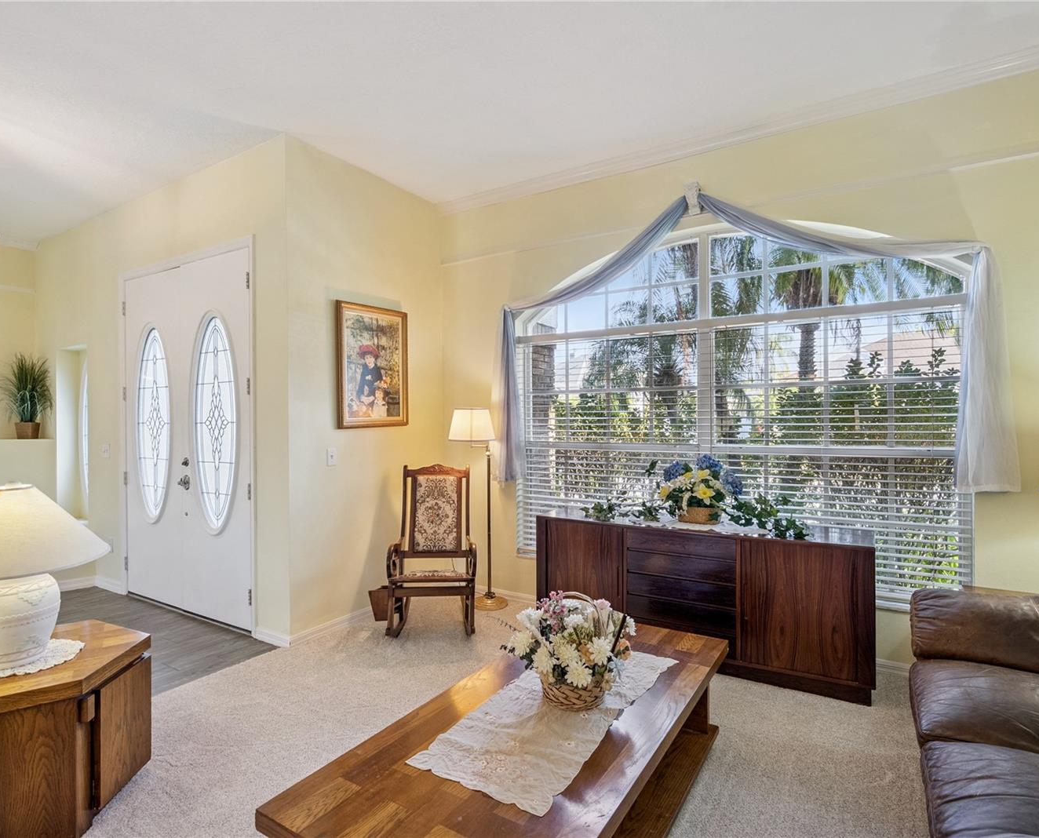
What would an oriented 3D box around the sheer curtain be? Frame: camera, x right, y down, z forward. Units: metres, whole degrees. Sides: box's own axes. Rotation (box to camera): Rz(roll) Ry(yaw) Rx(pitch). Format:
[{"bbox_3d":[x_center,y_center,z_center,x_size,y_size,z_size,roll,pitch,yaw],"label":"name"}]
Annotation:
[{"bbox_3d":[1.046,-0.465,3.420,3.040,1.850,0.150,0,0,32],"label":"sheer curtain"}]

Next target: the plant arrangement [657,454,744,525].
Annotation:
[{"bbox_3d":[1.044,0.400,3.220,0.460,0.390,0.350,0,0,32],"label":"plant arrangement"}]

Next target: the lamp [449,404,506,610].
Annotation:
[{"bbox_3d":[-0.309,0.632,4.082,0.420,1.417,0.350,0,0,32],"label":"lamp"}]

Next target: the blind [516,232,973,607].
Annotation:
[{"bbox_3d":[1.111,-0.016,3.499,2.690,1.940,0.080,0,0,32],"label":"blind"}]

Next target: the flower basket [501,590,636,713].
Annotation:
[{"bbox_3d":[0.166,0.765,1.870,0.420,0.360,0.380,0,0,32],"label":"flower basket"}]

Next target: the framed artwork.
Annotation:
[{"bbox_3d":[-1.015,-0.362,3.875,0.040,0.840,0.650,0,0,32],"label":"framed artwork"}]

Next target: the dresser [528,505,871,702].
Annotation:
[{"bbox_3d":[0.987,0.963,3.220,1.800,0.738,0.455,0,0,32],"label":"dresser"}]

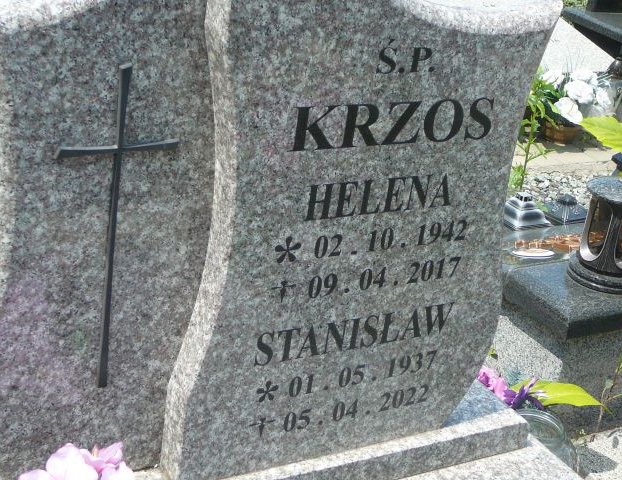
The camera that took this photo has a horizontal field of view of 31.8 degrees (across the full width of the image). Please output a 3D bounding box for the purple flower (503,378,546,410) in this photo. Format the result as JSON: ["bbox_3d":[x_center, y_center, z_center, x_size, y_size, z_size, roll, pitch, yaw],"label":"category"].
[{"bbox_3d":[0.393,0.282,2.000,0.079,0.062,0.070,12,23,12],"label":"purple flower"}]

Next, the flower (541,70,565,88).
[{"bbox_3d":[0.907,-0.599,4.080,0.090,0.072,0.085,11,23,11],"label":"flower"}]

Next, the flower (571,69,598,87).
[{"bbox_3d":[1.028,-0.607,4.100,0.098,0.080,0.085,12,23,12],"label":"flower"}]

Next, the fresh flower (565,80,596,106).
[{"bbox_3d":[0.996,-0.545,4.030,0.108,0.090,0.090,12,23,12],"label":"fresh flower"}]

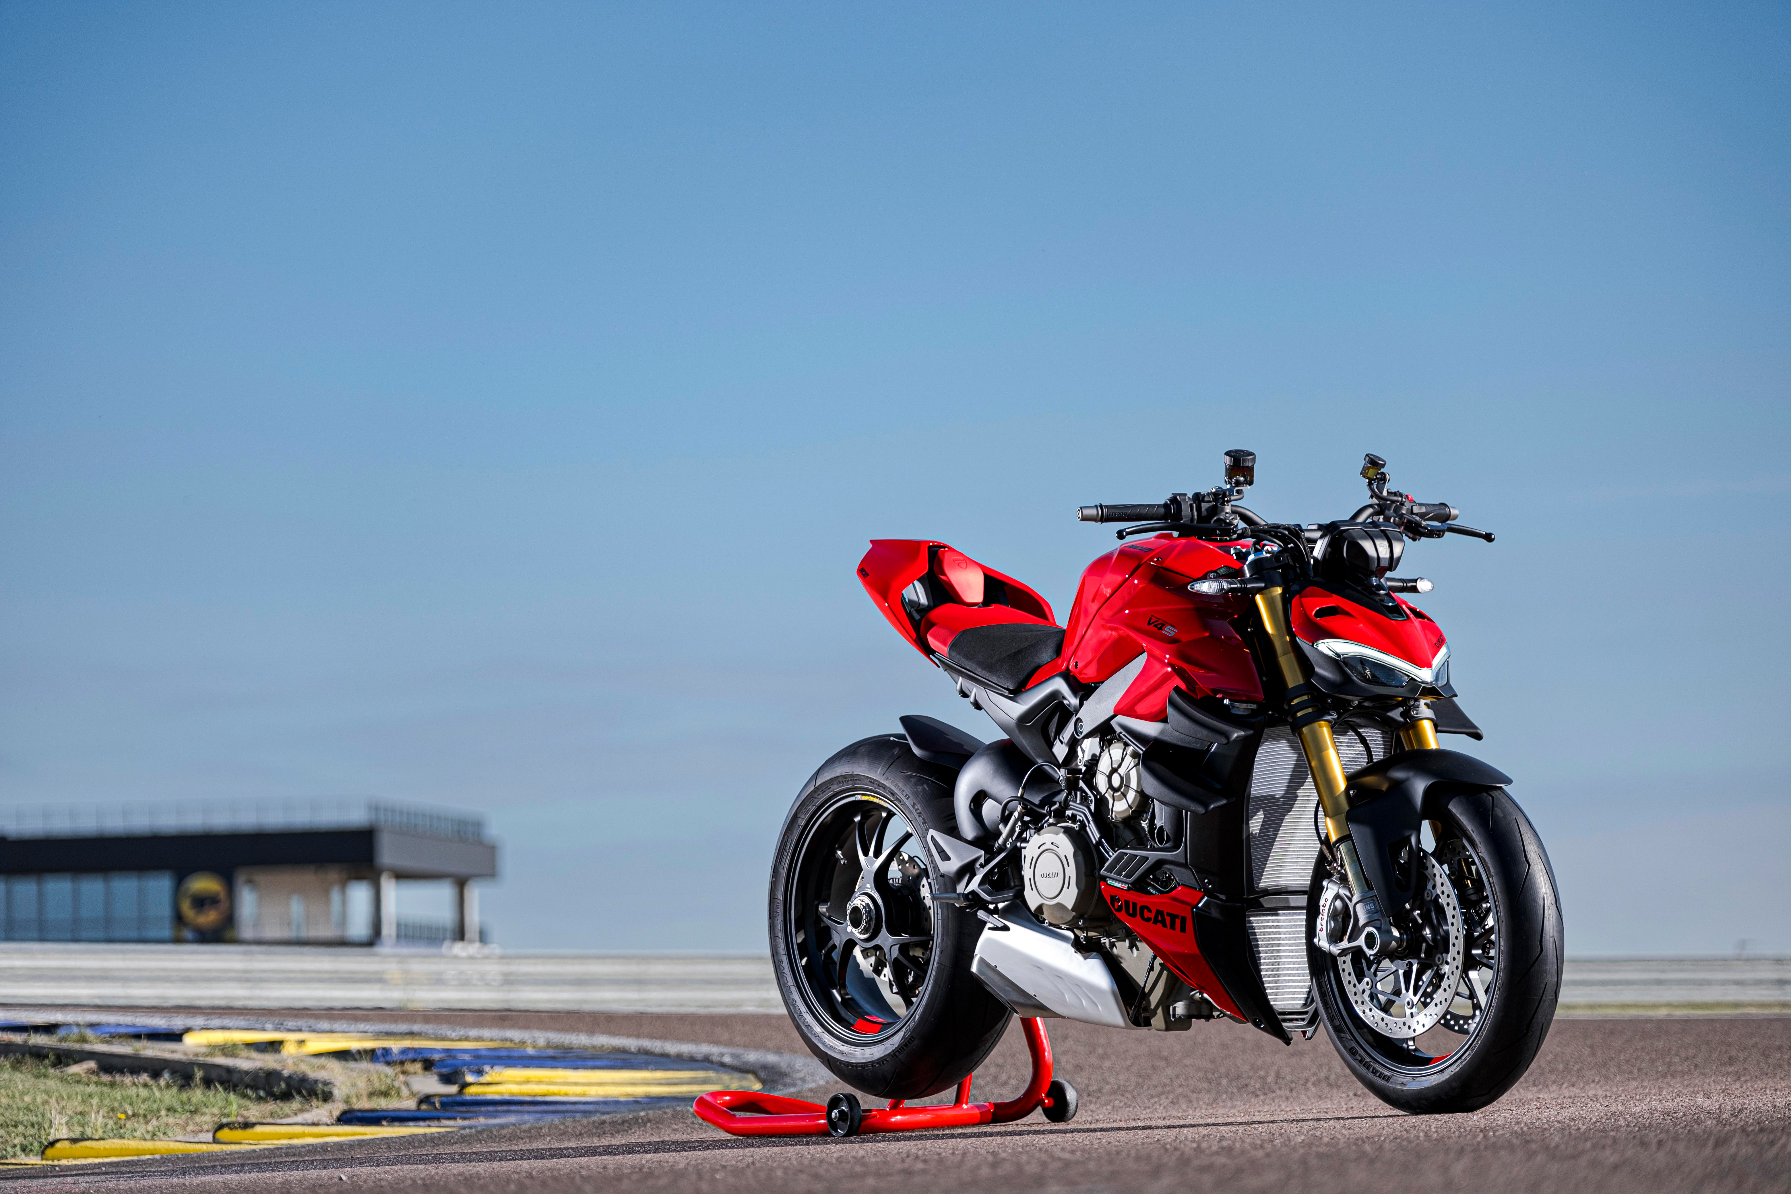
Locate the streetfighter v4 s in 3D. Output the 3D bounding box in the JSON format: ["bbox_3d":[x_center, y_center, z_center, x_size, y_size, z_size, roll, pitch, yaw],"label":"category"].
[{"bbox_3d":[0.434,0.341,13.345,0.845,1.130,2.120,0,-3,-37],"label":"streetfighter v4 s"}]

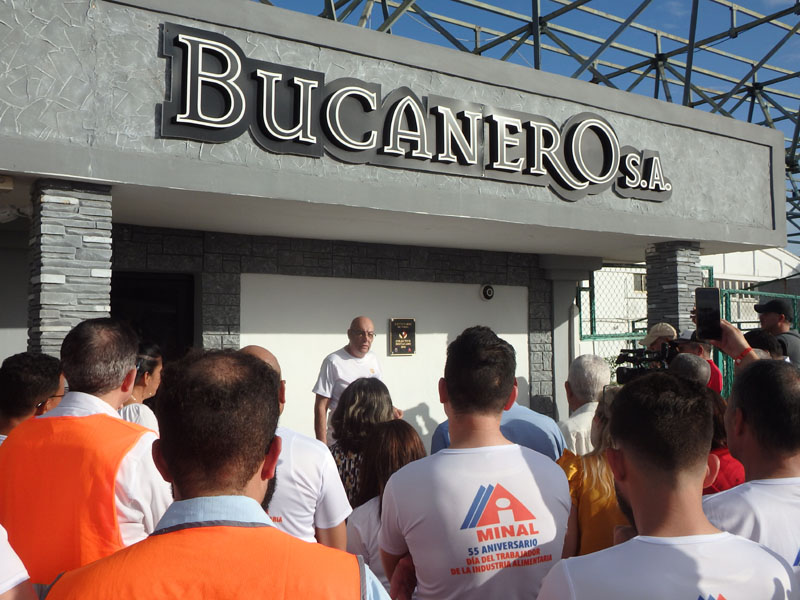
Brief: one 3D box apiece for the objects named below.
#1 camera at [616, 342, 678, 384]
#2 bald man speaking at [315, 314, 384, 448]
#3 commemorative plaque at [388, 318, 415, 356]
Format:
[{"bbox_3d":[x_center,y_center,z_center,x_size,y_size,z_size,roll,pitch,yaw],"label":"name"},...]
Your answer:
[{"bbox_3d":[1.465,0.376,4.650,0.400,0.240,0.190,-1,-3,12],"label":"camera"},{"bbox_3d":[-0.272,0.969,4.961,0.540,1.730,0.400,1,-3,-31],"label":"bald man speaking"},{"bbox_3d":[0.025,0.297,6.350,0.240,0.300,0.030,1,-3,-34],"label":"commemorative plaque"}]

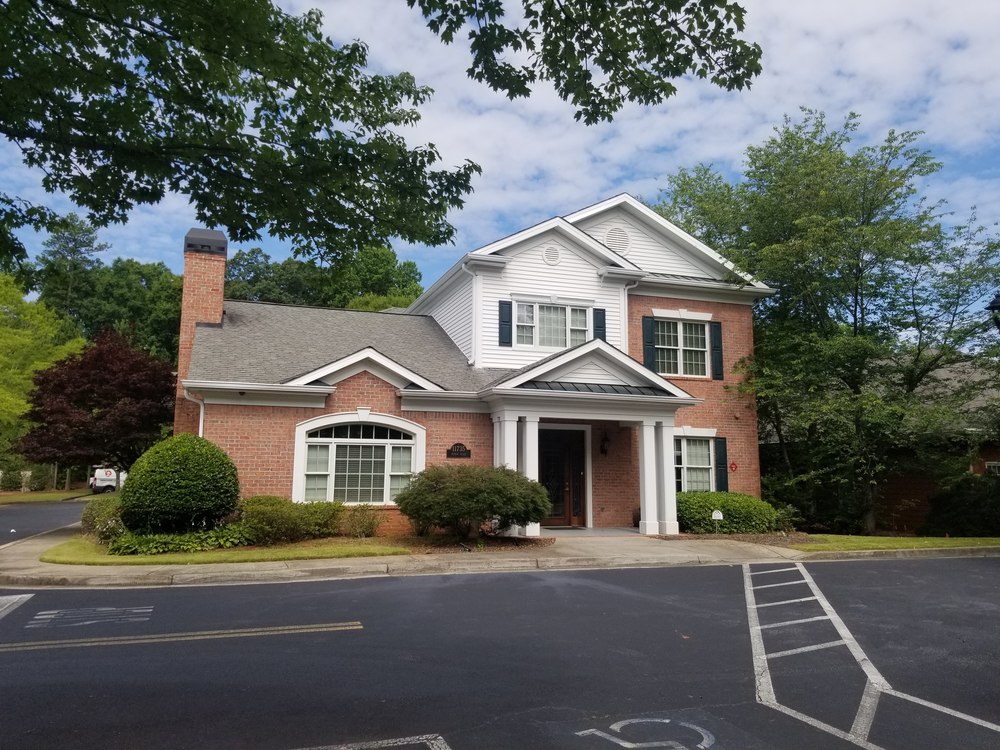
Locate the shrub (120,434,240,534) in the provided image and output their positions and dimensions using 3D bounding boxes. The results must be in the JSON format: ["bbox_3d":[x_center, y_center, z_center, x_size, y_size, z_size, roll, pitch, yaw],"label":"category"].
[{"bbox_3d":[-5.852,2.085,13.732,2.040,1.910,2.060,3,-10,-17],"label":"shrub"}]

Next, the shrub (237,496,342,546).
[{"bbox_3d":[-4.035,2.757,14.408,2.040,0.860,1.400,3,-10,-17],"label":"shrub"}]

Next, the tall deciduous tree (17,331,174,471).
[{"bbox_3d":[-17.642,1.553,32.929,6.600,7.095,6.500,3,-10,-17],"label":"tall deciduous tree"}]

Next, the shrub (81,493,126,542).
[{"bbox_3d":[-7.382,2.642,13.928,0.920,0.900,1.050,3,-10,-17],"label":"shrub"}]

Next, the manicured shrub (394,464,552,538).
[{"bbox_3d":[-0.531,2.557,14.908,3.040,1.470,2.500,3,-10,-17],"label":"manicured shrub"}]

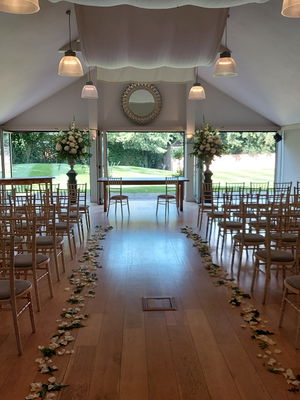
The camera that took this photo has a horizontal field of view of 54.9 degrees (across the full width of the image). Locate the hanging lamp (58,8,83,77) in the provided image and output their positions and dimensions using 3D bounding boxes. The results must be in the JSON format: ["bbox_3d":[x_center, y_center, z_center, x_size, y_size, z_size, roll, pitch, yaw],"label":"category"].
[{"bbox_3d":[-1.290,-2.529,4.662,0.405,1.000,0.405,0,9,0],"label":"hanging lamp"}]

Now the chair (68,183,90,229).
[{"bbox_3d":[-1.330,0.118,5.537,0.400,0.915,0.420,0,9,-1],"label":"chair"}]

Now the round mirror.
[{"bbox_3d":[-0.216,-2.671,8.005,1.130,1.130,0.070,-1,11,-3],"label":"round mirror"}]

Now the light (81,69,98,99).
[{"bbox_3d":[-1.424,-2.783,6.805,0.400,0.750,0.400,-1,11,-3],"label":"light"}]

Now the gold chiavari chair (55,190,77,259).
[{"bbox_3d":[-1.240,0.347,4.095,0.400,0.915,0.420,0,9,-1],"label":"gold chiavari chair"}]

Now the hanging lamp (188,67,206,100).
[{"bbox_3d":[1.137,-2.863,6.938,0.410,0.864,0.410,0,9,0],"label":"hanging lamp"}]

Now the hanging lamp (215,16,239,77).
[{"bbox_3d":[1.235,-2.493,4.686,0.400,0.930,0.400,-1,11,-3],"label":"hanging lamp"}]

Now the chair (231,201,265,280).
[{"bbox_3d":[1.205,0.446,3.467,0.400,0.915,0.420,0,9,-1],"label":"chair"}]

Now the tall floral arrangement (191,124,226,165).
[{"bbox_3d":[1.569,-1.476,7.714,0.948,1.049,0.872,0,9,0],"label":"tall floral arrangement"}]

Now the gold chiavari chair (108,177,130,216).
[{"bbox_3d":[-0.710,-0.058,6.503,0.400,0.925,0.420,6,12,28],"label":"gold chiavari chair"}]

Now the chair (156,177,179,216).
[{"bbox_3d":[0.403,-0.068,6.556,0.400,0.925,0.420,-8,13,-38],"label":"chair"}]

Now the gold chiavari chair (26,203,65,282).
[{"bbox_3d":[-1.267,0.496,3.535,0.400,0.925,0.420,0,11,-2],"label":"gold chiavari chair"}]

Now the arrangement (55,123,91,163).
[{"bbox_3d":[-2.060,-1.528,7.706,0.947,1.047,0.871,0,9,0],"label":"arrangement"}]

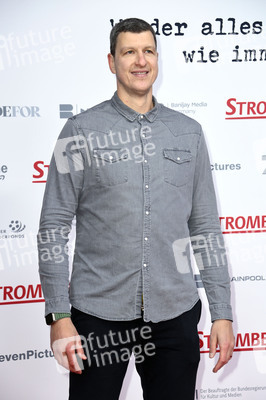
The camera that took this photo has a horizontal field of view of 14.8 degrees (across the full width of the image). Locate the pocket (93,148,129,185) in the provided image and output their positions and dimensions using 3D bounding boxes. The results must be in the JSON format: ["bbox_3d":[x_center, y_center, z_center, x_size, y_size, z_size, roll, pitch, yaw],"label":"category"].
[{"bbox_3d":[-0.074,-0.109,3.420,0.117,0.125,0.020,-1,-6,-4],"label":"pocket"}]

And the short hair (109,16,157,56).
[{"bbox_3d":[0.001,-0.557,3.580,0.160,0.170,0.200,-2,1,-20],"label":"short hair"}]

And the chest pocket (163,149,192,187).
[{"bbox_3d":[0.153,-0.112,3.520,0.115,0.130,0.022,-2,-2,-26],"label":"chest pocket"}]

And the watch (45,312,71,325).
[{"bbox_3d":[-0.257,0.407,3.490,0.074,0.042,0.074,5,-22,-38],"label":"watch"}]

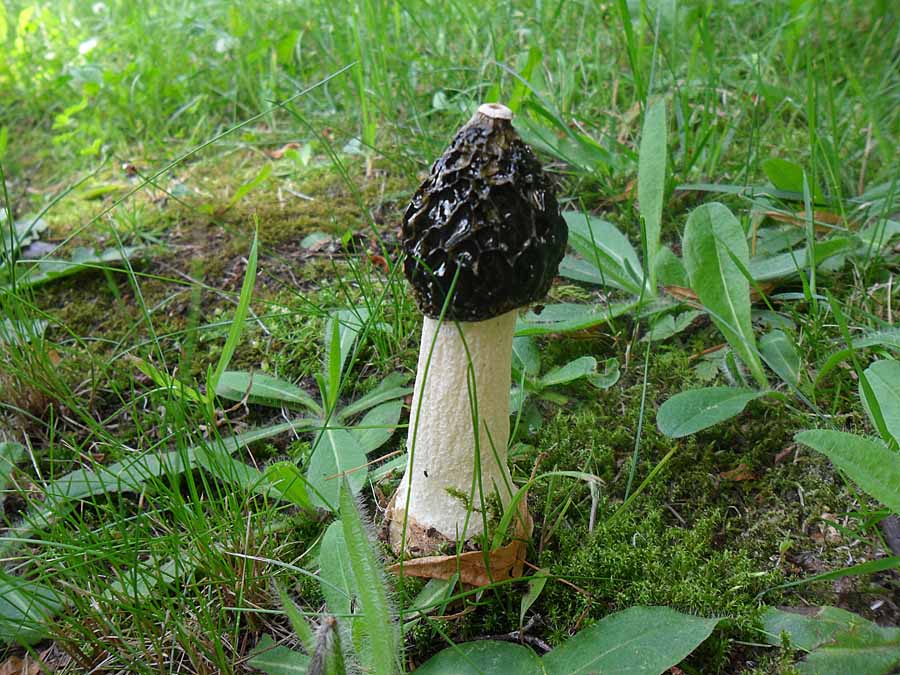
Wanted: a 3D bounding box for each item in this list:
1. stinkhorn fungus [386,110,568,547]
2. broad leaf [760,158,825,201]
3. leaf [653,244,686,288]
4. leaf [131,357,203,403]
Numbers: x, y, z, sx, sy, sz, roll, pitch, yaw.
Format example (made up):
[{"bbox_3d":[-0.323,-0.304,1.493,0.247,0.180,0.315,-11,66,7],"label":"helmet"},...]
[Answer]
[{"bbox_3d":[0.008,0.004,0.213,0.047,0.145,0.046,3,30,-2],"label":"stinkhorn fungus"},{"bbox_3d":[0.225,-0.103,0.455,0.048,0.007,0.021,33,50,0],"label":"broad leaf"},{"bbox_3d":[0.125,-0.039,0.396,0.019,0.005,0.023,-10,60,-16],"label":"leaf"},{"bbox_3d":[-0.123,0.018,0.307,0.043,0.004,0.006,23,36,18],"label":"leaf"}]

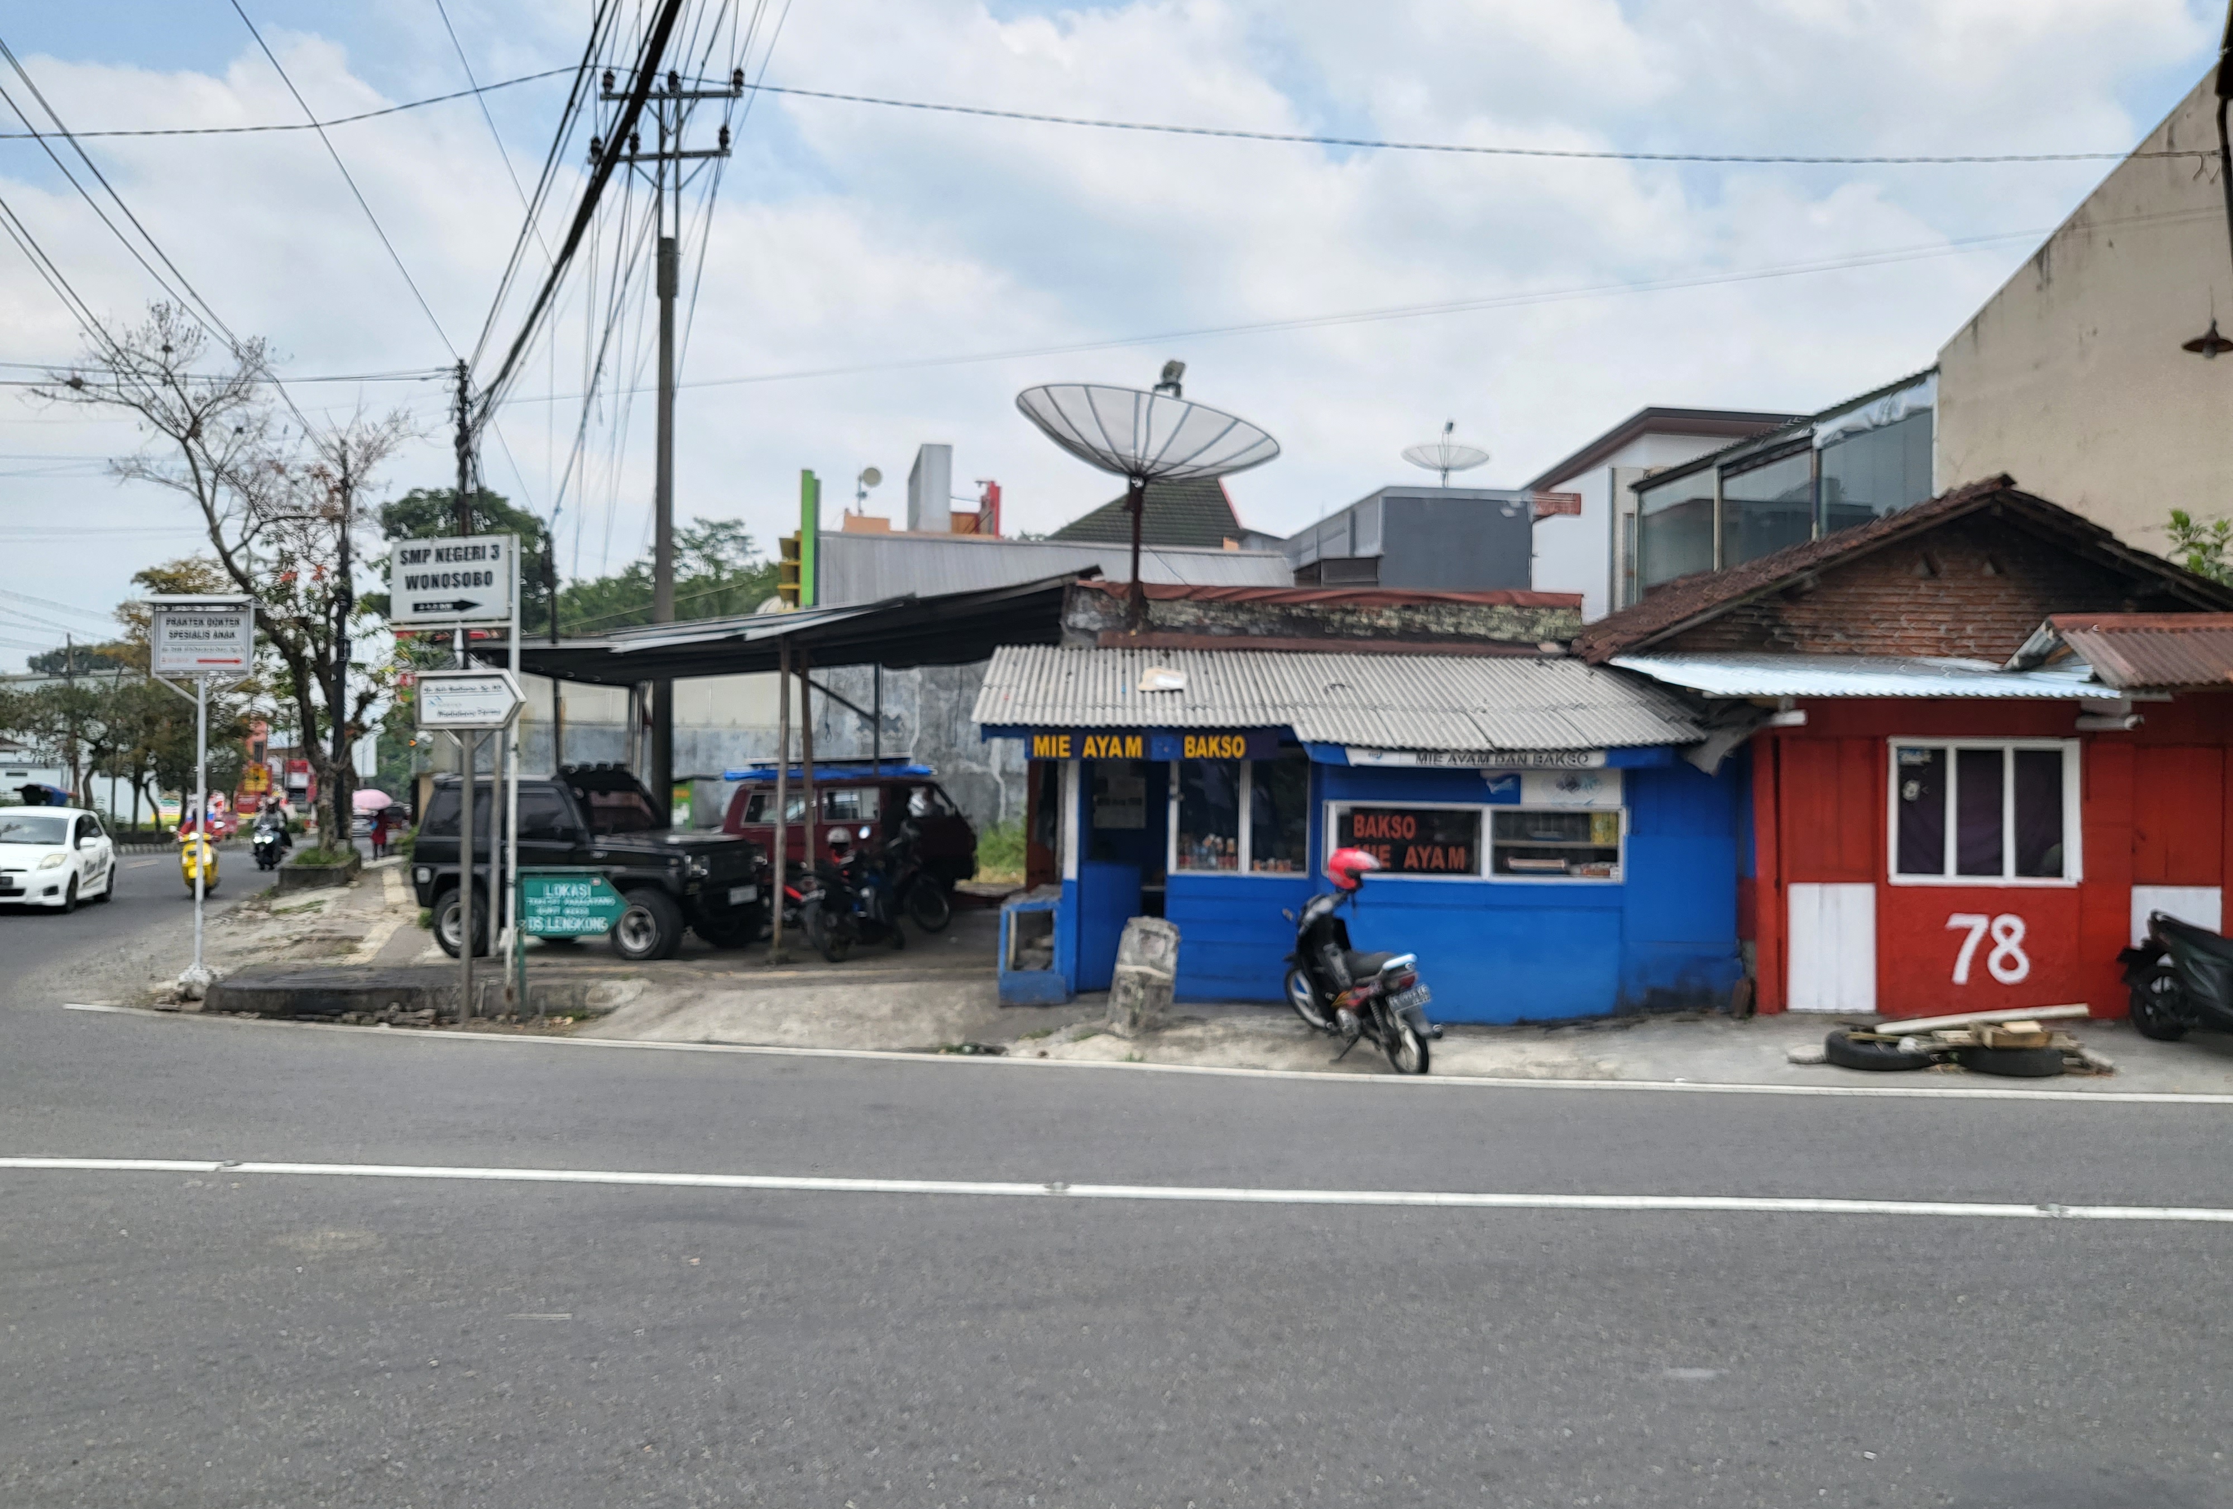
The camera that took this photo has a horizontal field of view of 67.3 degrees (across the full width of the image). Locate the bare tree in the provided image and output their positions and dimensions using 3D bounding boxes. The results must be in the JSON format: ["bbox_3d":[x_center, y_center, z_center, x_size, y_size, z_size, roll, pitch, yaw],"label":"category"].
[{"bbox_3d":[-15.873,-3.120,30.126,6.600,9.900,5.500,1,-2,-18],"label":"bare tree"}]

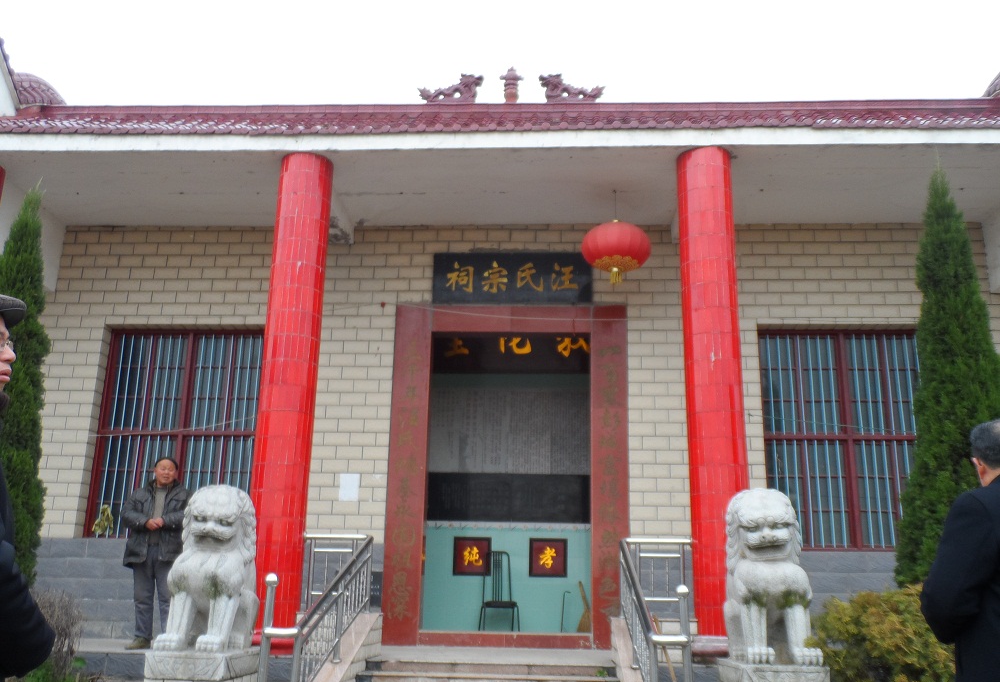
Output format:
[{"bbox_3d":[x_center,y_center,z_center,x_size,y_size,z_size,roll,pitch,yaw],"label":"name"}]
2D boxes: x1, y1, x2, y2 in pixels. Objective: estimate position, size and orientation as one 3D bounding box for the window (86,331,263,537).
[{"bbox_3d":[-3.429,0.975,9.963,1.855,2.265,0.120,0,-14,3],"label":"window"}]

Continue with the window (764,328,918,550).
[{"bbox_3d":[3.765,1.042,9.939,1.827,2.397,0.120,0,-15,3],"label":"window"}]

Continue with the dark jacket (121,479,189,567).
[{"bbox_3d":[-3.257,1.716,8.726,0.645,0.810,0.380,3,-14,-9],"label":"dark jacket"}]

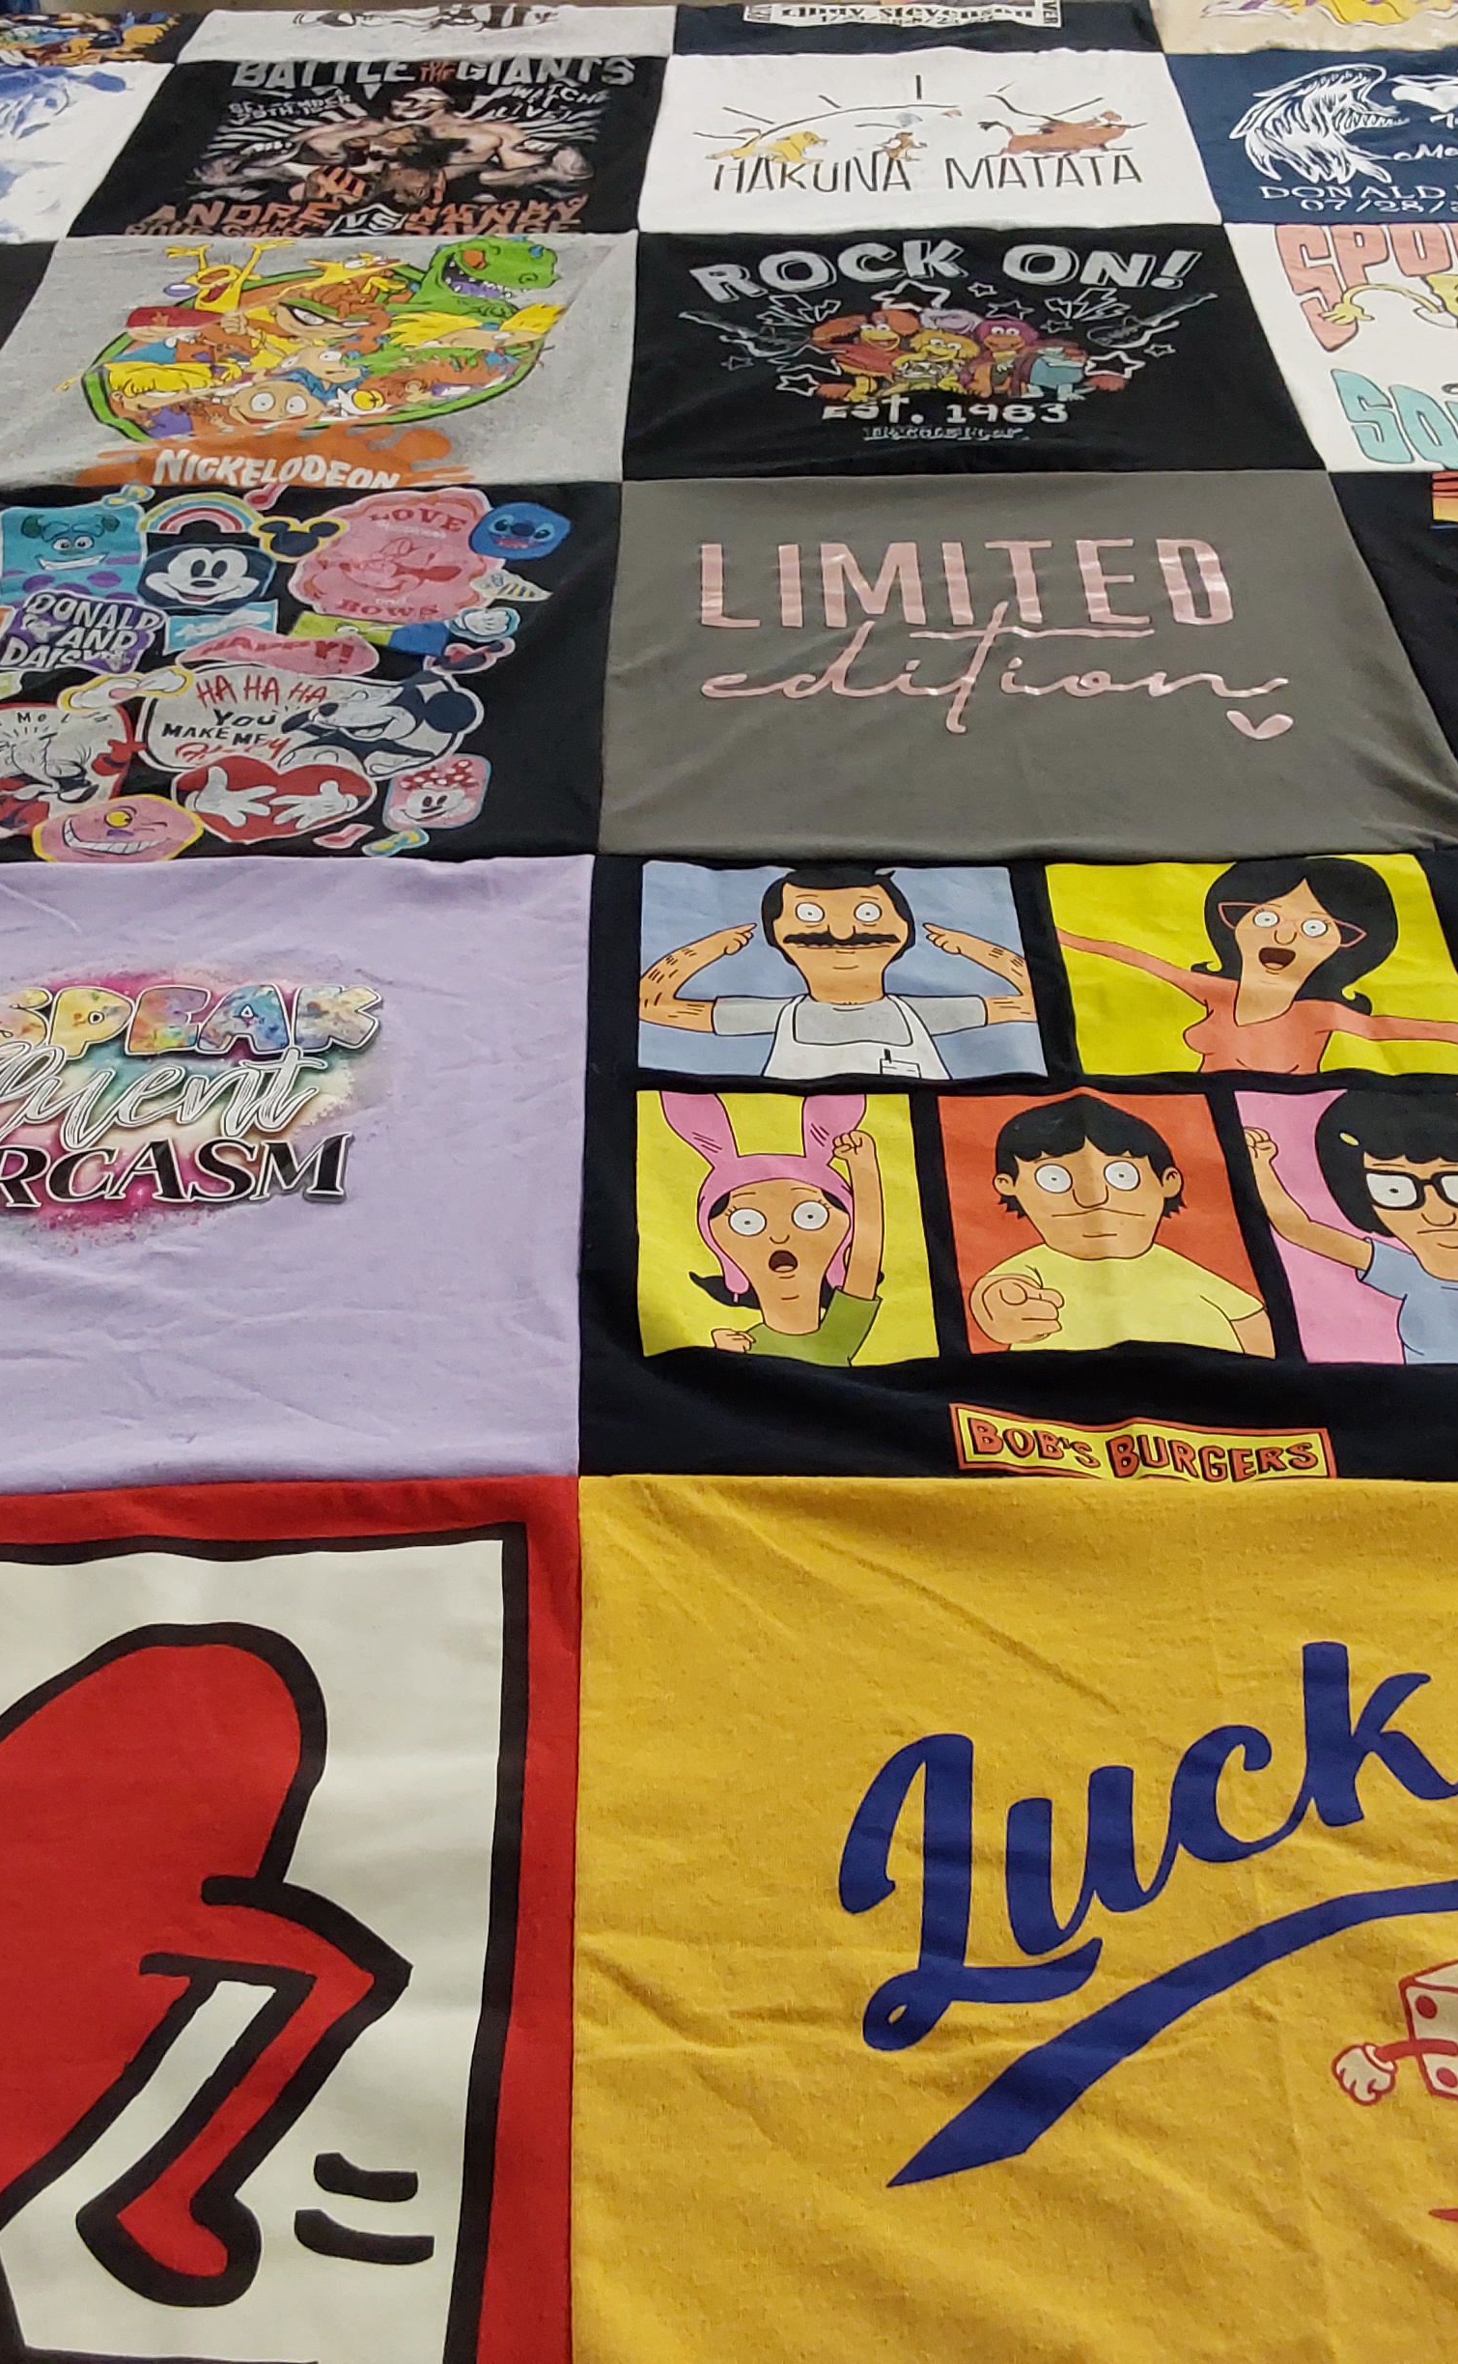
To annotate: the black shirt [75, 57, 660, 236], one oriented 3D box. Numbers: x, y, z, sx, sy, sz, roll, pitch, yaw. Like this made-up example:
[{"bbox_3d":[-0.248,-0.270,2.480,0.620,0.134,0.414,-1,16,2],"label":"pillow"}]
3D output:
[{"bbox_3d":[-0.236,-0.718,1.766,0.374,0.020,0.383,0,40,1],"label":"black shirt"}]

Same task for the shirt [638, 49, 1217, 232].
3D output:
[{"bbox_3d":[0.134,-0.721,1.762,0.375,0.020,0.381,0,40,1],"label":"shirt"}]

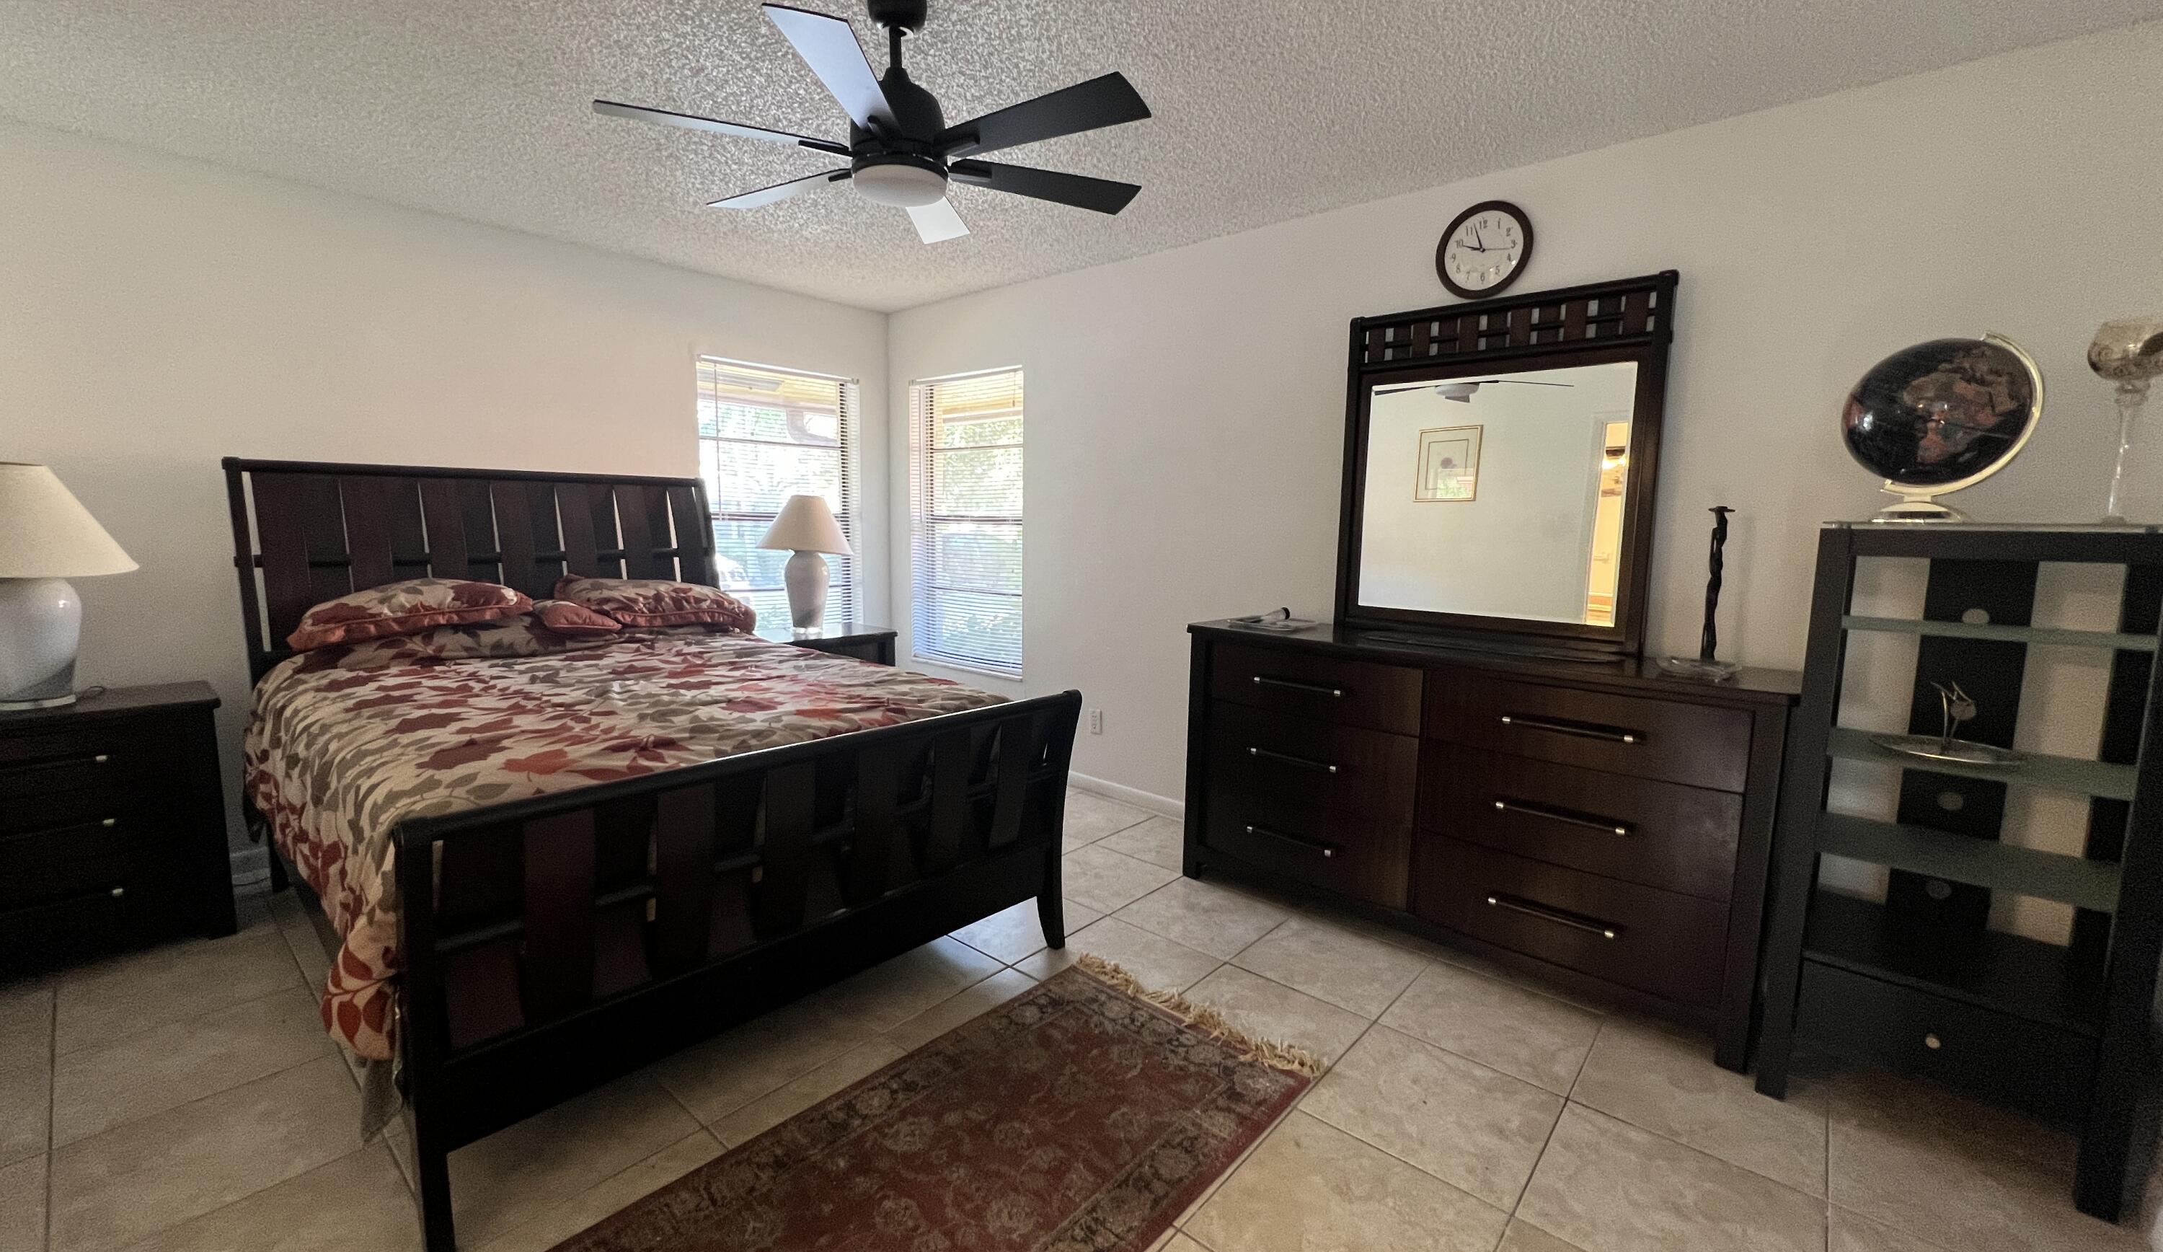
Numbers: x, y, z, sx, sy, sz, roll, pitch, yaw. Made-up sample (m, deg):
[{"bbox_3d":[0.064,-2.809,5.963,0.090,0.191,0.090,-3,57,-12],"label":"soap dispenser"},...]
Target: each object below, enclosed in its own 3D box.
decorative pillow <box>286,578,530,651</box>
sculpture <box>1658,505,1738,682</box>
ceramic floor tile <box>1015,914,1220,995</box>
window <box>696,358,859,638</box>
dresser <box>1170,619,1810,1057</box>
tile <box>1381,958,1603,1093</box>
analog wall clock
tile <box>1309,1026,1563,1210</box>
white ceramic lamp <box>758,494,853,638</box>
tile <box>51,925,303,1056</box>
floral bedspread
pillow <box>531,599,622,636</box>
[{"bbox_3d":[-2.401,-0.054,2.971,0.460,0.230,0.730,7,9,40],"label":"decorative pillow"},{"bbox_3d":[1.705,-0.104,2.229,0.180,0.460,0.170,6,8,41],"label":"sculpture"},{"bbox_3d":[0.116,1.052,2.498,0.460,0.010,0.460,7,9,40],"label":"ceramic floor tile"},{"bbox_3d":[-1.649,-0.590,4.559,0.080,1.640,0.950,6,8,41],"label":"window"},{"bbox_3d":[1.226,0.546,2.729,1.720,0.950,0.530,7,9,38],"label":"dresser"},{"bbox_3d":[1.142,1.100,2.265,0.458,0.010,0.458,6,8,41],"label":"tile"},{"bbox_3d":[1.360,-1.278,2.759,0.315,0.315,0.040,7,9,38],"label":"analog wall clock"},{"bbox_3d":[0.834,1.139,1.927,0.460,0.010,0.460,7,9,40],"label":"tile"},{"bbox_3d":[-1.406,-0.314,4.193,0.460,0.720,0.460,7,9,40],"label":"white ceramic lamp"},{"bbox_3d":[-2.562,1.032,2.313,0.460,0.010,0.460,7,9,40],"label":"tile"},{"bbox_3d":[-1.457,0.362,2.661,2.080,0.470,1.700,7,9,40],"label":"floral bedspread"},{"bbox_3d":[-2.083,-0.044,3.371,0.340,0.120,0.390,7,9,40],"label":"pillow"}]

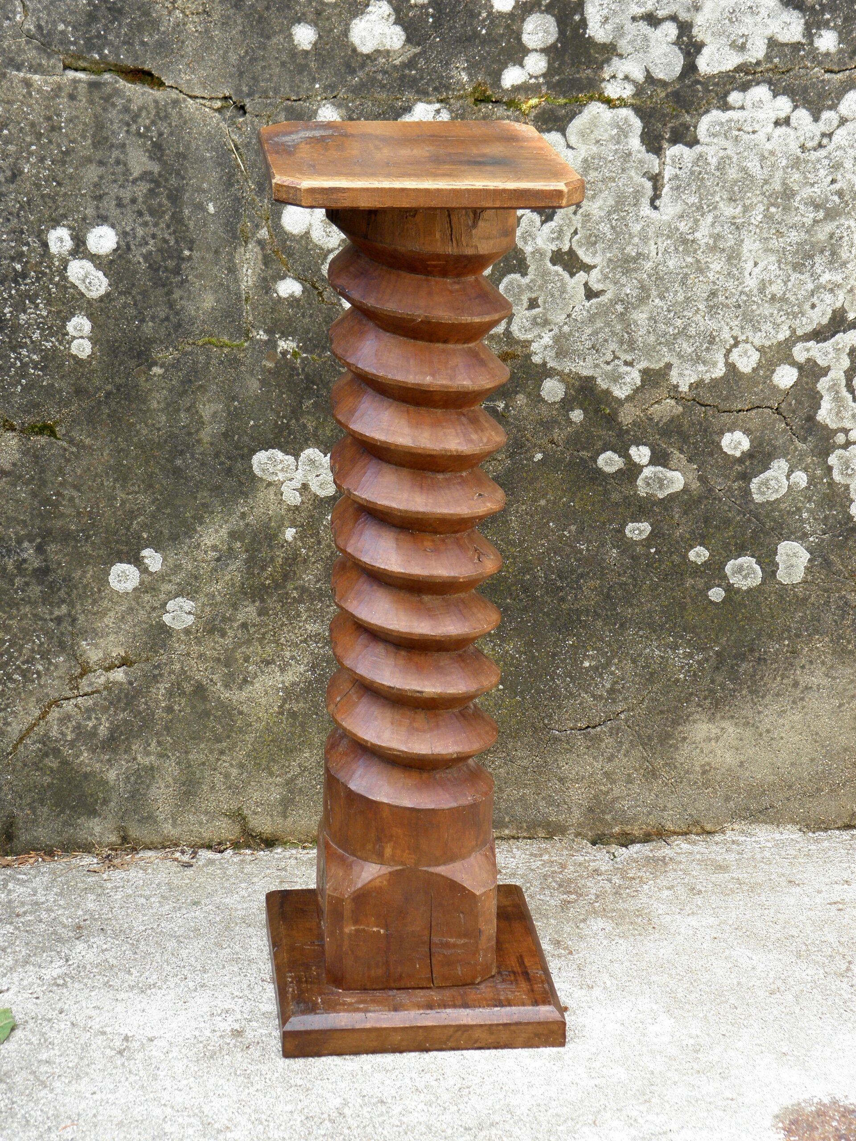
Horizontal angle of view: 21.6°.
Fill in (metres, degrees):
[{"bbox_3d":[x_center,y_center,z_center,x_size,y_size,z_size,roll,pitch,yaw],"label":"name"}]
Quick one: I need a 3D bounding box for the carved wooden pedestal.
[{"bbox_3d":[-0.015,0.026,2.541,0.328,1.000,0.355,-1,21,-7],"label":"carved wooden pedestal"}]

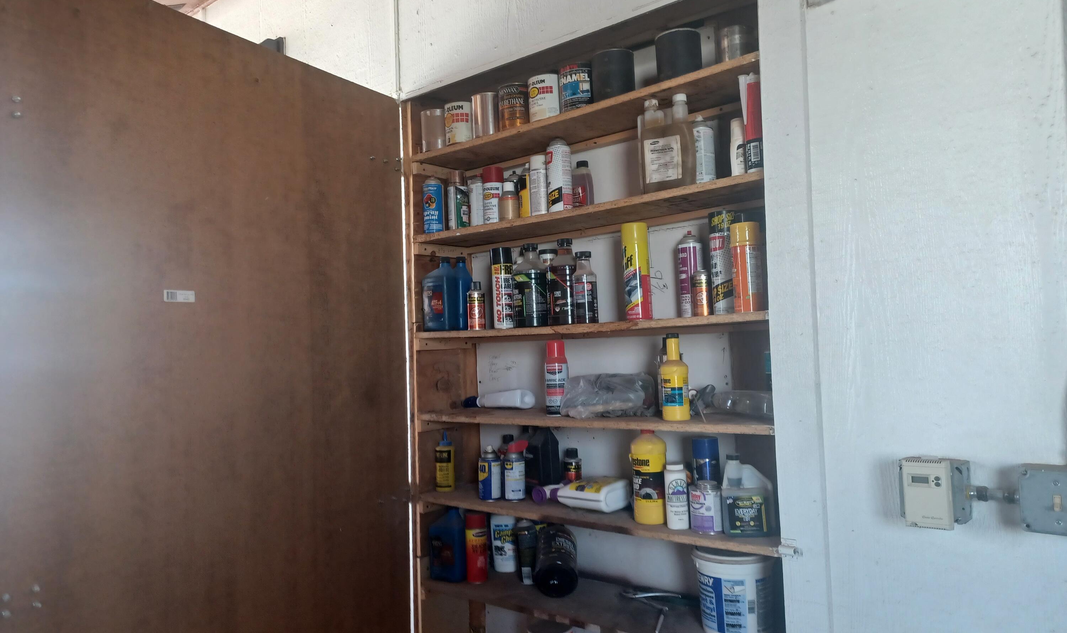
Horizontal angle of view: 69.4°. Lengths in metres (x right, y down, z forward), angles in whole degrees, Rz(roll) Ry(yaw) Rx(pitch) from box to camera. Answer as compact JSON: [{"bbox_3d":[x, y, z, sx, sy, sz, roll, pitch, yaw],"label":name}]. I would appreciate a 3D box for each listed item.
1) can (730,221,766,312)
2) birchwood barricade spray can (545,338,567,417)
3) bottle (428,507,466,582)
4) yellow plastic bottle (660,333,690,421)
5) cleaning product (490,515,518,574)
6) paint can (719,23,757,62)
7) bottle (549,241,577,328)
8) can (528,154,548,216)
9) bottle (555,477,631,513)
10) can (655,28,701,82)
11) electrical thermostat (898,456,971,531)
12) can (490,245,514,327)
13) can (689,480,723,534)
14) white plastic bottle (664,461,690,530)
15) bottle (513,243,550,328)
[{"bbox_3d":[0.486,-0.109,1.749,0.068,0.202,0.068,-2,-4,0],"label":"can"},{"bbox_3d":[0.066,0.174,2.129,0.060,0.210,0.060,-2,-4,0],"label":"birchwood barricade spray can"},{"bbox_3d":[-0.267,0.710,2.410,0.104,0.226,0.058,-3,-4,29],"label":"bottle"},{"bbox_3d":[0.366,0.158,2.005,0.069,0.223,0.068,-2,-3,0],"label":"yellow plastic bottle"},{"bbox_3d":[-0.103,0.761,2.575,0.080,0.170,0.066,-2,-3,9],"label":"cleaning product"},{"bbox_3d":[0.475,-0.609,1.798,0.080,0.114,0.080,-2,-4,0],"label":"paint can"},{"bbox_3d":[0.084,-0.092,2.079,0.096,0.233,0.096,-2,-4,0],"label":"bottle"},{"bbox_3d":[0.018,-0.379,2.261,0.052,0.184,0.052,-2,-3,0],"label":"can"},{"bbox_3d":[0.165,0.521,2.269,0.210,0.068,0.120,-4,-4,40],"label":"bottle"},{"bbox_3d":[0.361,-0.633,1.914,0.111,0.126,0.111,-2,-3,0],"label":"can"},{"bbox_3d":[0.696,0.306,1.342,0.103,0.109,0.076,-4,-4,41],"label":"electrical thermostat"},{"bbox_3d":[-0.091,-0.082,2.280,0.065,0.241,0.065,-2,-3,0],"label":"can"},{"bbox_3d":[0.396,0.436,1.766,0.072,0.109,0.072,-2,-3,0],"label":"can"},{"bbox_3d":[0.354,0.441,1.893,0.056,0.153,0.054,-3,-3,14],"label":"white plastic bottle"},{"bbox_3d":[-0.008,-0.085,2.149,0.096,0.233,0.096,-2,-4,0],"label":"bottle"}]

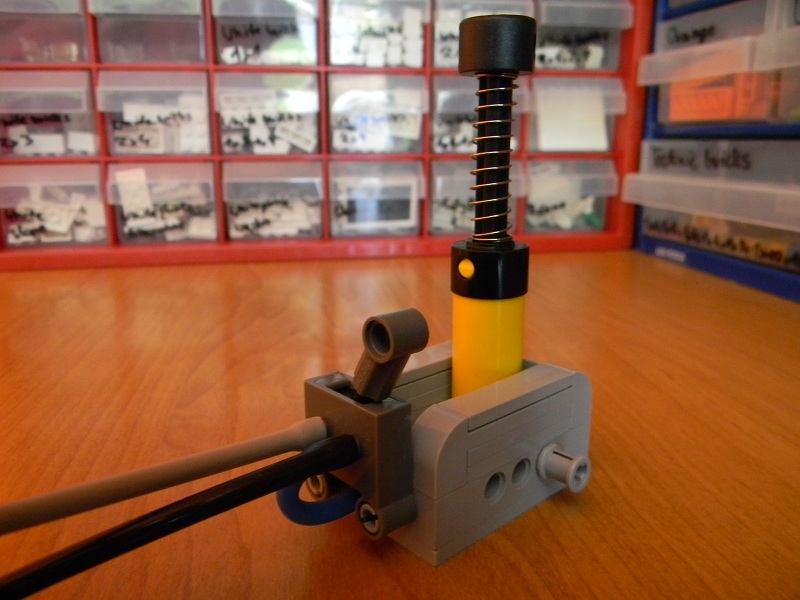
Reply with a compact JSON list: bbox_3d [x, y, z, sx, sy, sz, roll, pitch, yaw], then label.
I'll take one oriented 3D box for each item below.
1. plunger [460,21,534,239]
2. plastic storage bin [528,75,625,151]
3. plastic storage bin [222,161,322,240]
[{"bbox_3d":[0.019,-0.032,0.127,0.015,0.043,0.015,-2,15,-8],"label":"plunger"},{"bbox_3d":[0.095,-0.123,0.435,0.055,0.043,0.127,-2,15,-8],"label":"plastic storage bin"},{"bbox_3d":[-0.080,-0.071,0.421,0.055,0.043,0.127,-2,15,-8],"label":"plastic storage bin"}]

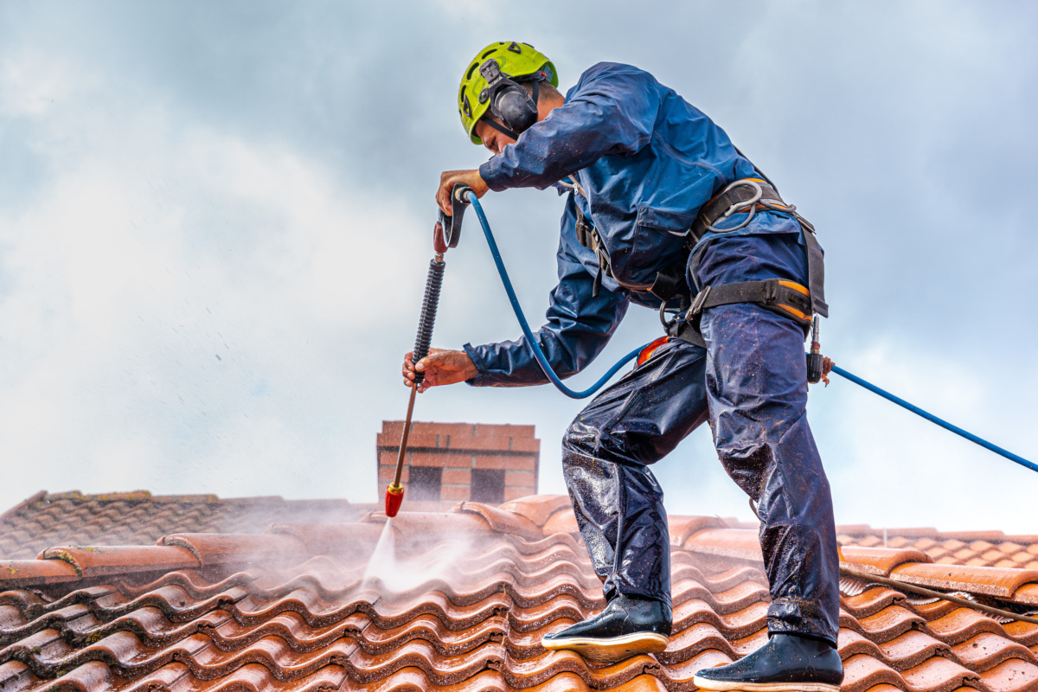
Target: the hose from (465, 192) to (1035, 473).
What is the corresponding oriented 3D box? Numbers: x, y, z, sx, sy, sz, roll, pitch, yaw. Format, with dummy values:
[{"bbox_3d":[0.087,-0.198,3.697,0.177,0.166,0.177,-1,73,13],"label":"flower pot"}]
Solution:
[{"bbox_3d":[0.510,-0.020,5.600,1.220,0.500,0.480,2,-15,0],"label":"hose"}]

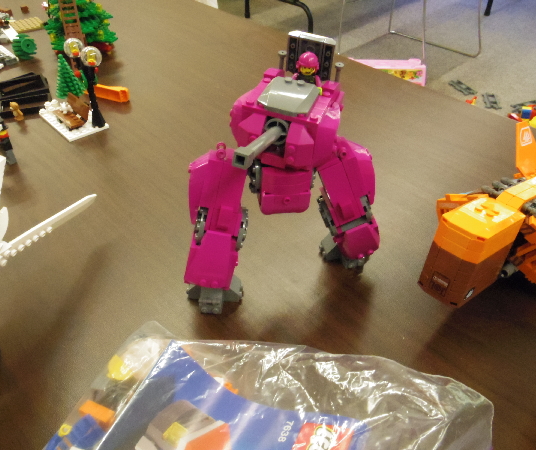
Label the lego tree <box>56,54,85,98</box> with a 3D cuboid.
[{"bbox_3d":[-0.246,-0.182,0.632,0.034,0.051,0.034,2,40,0],"label":"lego tree"}]

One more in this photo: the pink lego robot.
[{"bbox_3d":[0.015,-0.029,0.361,0.140,0.178,0.122,10,40,9],"label":"pink lego robot"}]

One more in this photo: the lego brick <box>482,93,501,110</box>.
[{"bbox_3d":[0.966,-0.532,2.245,0.061,0.015,0.131,6,40,5],"label":"lego brick"}]

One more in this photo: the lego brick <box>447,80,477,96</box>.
[{"bbox_3d":[0.879,-0.616,2.341,0.061,0.015,0.131,-14,42,-18],"label":"lego brick"}]

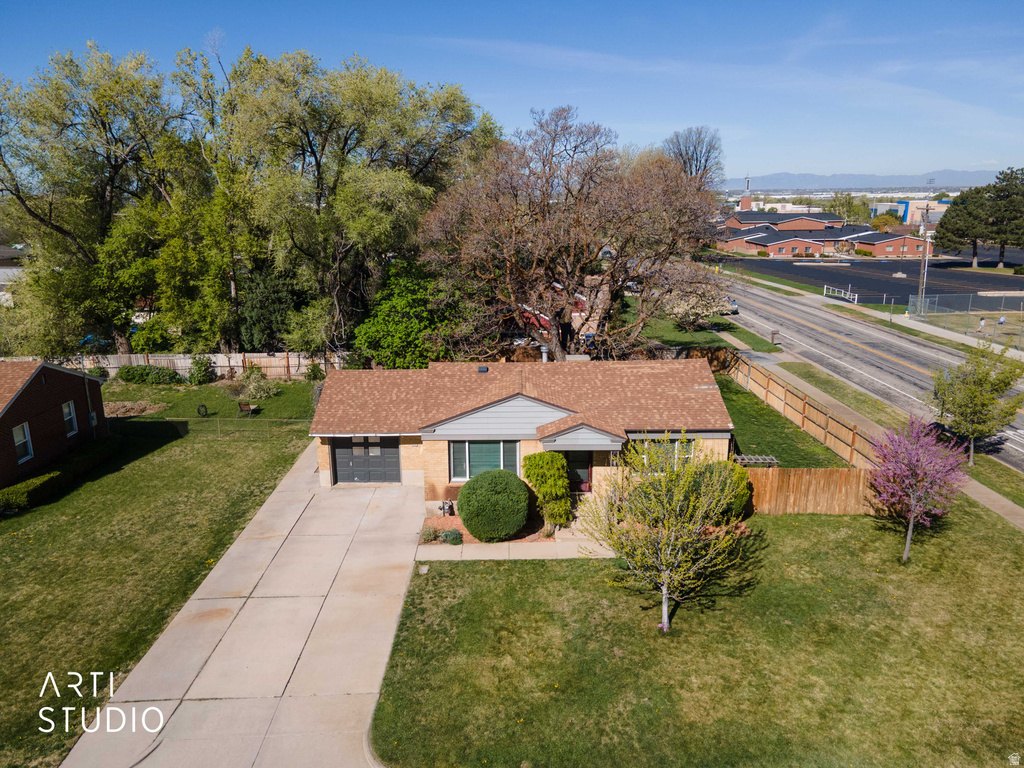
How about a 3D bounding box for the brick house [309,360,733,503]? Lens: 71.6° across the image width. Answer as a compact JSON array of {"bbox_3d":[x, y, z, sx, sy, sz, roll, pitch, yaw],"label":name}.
[{"bbox_3d":[-0.074,1.395,28.674,15.300,4.800,10.300,-1,15,0],"label":"brick house"}]

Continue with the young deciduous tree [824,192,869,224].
[{"bbox_3d":[95.500,-48.316,202.447,12.300,12.300,12.000,0,15,0],"label":"young deciduous tree"}]

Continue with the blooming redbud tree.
[{"bbox_3d":[12.620,3.425,22.270,2.750,4.750,2.700,0,15,0],"label":"blooming redbud tree"}]

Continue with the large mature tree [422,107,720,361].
[{"bbox_3d":[3.250,-7.481,41.820,17.300,15.800,15.500,0,15,0],"label":"large mature tree"}]

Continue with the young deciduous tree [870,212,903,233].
[{"bbox_3d":[92.312,-38.204,175.000,7.000,7.800,7.000,-1,15,0],"label":"young deciduous tree"}]

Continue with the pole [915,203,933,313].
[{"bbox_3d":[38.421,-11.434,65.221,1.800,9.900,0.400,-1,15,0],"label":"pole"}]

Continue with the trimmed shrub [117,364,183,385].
[{"bbox_3d":[-22.800,-0.678,44.740,4.100,1.150,1.600,0,15,0],"label":"trimmed shrub"}]

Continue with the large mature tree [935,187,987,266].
[{"bbox_3d":[72.259,-24.408,111.297,9.300,12.200,9.000,-1,15,0],"label":"large mature tree"}]

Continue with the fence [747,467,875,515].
[{"bbox_3d":[10.975,3.783,25.205,5.100,1.800,0.120,-1,15,0],"label":"fence"}]

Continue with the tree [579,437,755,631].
[{"bbox_3d":[4.100,4.071,18.766,4.450,5.300,4.300,0,15,0],"label":"tree"}]

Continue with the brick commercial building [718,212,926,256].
[{"bbox_3d":[60.500,-32.290,150.852,33.000,7.800,46.000,0,15,0],"label":"brick commercial building"}]

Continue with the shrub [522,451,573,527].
[{"bbox_3d":[1.175,3.669,23.670,1.550,3.000,1.400,-1,15,0],"label":"shrub"}]

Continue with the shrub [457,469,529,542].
[{"bbox_3d":[-0.640,4.147,24.130,2.420,2.400,2.420,0,15,0],"label":"shrub"}]

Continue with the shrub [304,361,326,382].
[{"bbox_3d":[-12.219,-0.875,44.435,1.400,1.250,1.250,-1,15,0],"label":"shrub"}]

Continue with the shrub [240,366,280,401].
[{"bbox_3d":[-14.600,-0.050,41.594,2.300,1.550,2.200,0,15,0],"label":"shrub"}]

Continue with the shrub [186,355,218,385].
[{"bbox_3d":[-19.049,-0.973,43.774,1.750,1.900,1.600,-1,15,0],"label":"shrub"}]

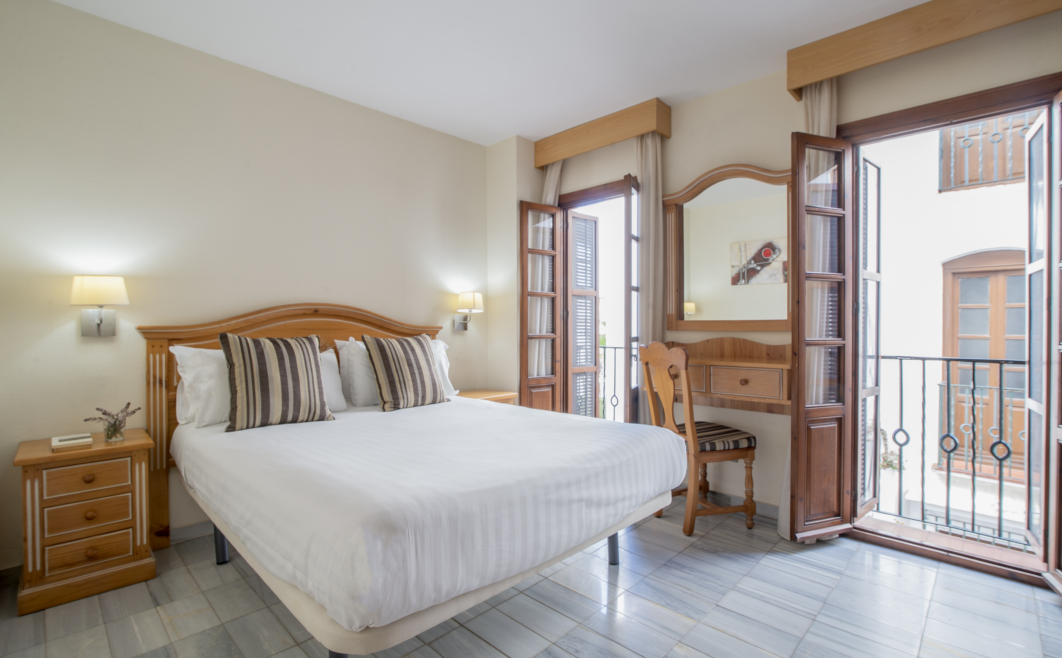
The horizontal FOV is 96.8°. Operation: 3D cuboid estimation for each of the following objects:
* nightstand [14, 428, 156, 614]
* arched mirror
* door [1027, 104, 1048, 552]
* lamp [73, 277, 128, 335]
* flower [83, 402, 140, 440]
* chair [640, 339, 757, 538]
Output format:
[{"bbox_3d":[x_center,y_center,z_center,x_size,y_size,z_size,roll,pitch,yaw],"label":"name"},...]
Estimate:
[{"bbox_3d":[-1.925,0.796,2.055,0.425,0.592,0.335,0,1,-44],"label":"nightstand"},{"bbox_3d":[1.194,-0.488,2.852,0.840,1.020,0.050,0,1,44],"label":"arched mirror"},{"bbox_3d":[2.345,0.028,2.179,0.040,1.960,0.345,0,1,36],"label":"door"},{"bbox_3d":[-1.929,-0.103,2.113,0.200,0.280,0.235,0,1,-44],"label":"lamp"},{"bbox_3d":[-1.886,0.421,2.131,0.190,0.160,0.150,0,1,-44],"label":"flower"},{"bbox_3d":[0.967,0.584,2.731,0.523,1.005,0.481,0,1,-21],"label":"chair"}]

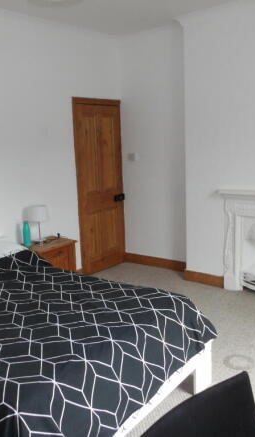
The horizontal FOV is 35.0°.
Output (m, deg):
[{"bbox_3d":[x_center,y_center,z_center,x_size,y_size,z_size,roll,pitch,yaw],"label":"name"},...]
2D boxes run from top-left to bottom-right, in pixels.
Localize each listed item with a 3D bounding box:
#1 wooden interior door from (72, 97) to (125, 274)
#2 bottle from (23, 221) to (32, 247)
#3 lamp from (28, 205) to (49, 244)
[{"bbox_3d":[-0.324,-0.363,4.832,0.070,2.050,0.800,6,14,38],"label":"wooden interior door"},{"bbox_3d":[-0.964,0.155,3.892,0.073,0.260,0.073,6,14,38],"label":"bottle"},{"bbox_3d":[-0.871,0.072,3.960,0.180,0.385,0.180,-2,11,0],"label":"lamp"}]

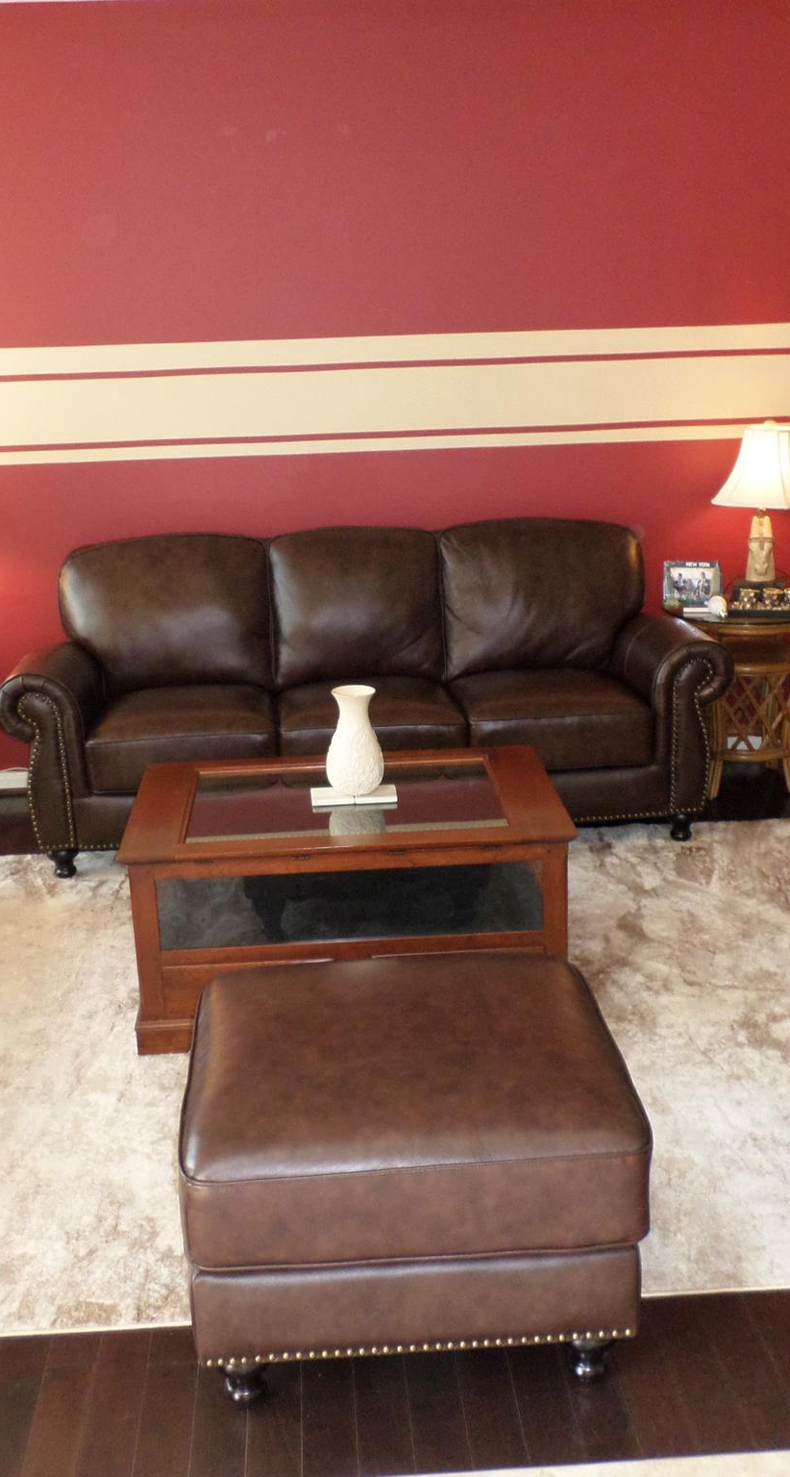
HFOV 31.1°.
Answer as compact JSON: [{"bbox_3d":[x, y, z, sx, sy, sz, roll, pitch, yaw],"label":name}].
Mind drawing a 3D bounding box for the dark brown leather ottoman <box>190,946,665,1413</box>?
[{"bbox_3d":[0.023,0.719,2.432,0.700,0.455,0.640,-3,16,-2],"label":"dark brown leather ottoman"}]

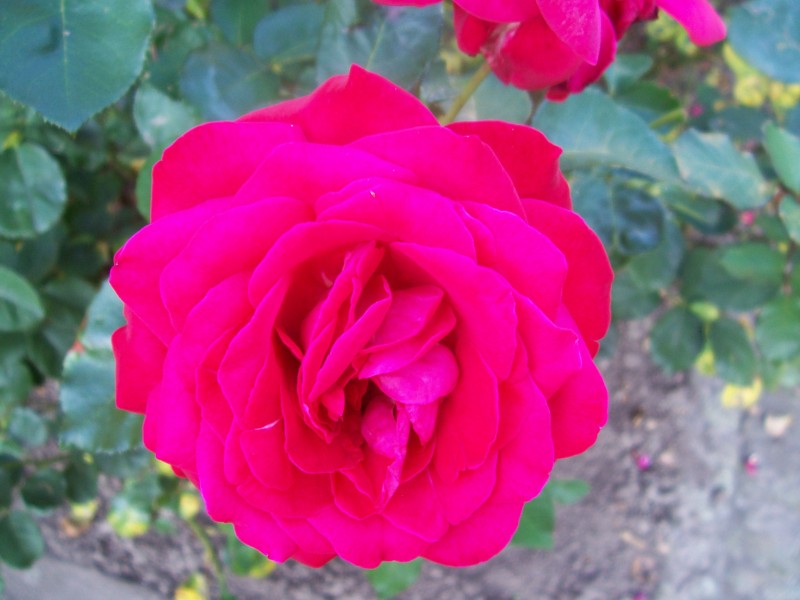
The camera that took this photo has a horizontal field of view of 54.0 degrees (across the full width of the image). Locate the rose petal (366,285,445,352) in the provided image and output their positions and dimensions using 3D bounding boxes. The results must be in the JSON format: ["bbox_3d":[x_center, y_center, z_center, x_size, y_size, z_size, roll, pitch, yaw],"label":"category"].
[{"bbox_3d":[0.002,0.004,0.183,0.018,0.017,0.011,18,32,-16],"label":"rose petal"}]

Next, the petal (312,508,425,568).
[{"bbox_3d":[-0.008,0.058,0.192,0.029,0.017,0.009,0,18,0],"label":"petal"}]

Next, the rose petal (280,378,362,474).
[{"bbox_3d":[-0.018,0.030,0.187,0.022,0.012,0.023,28,57,1],"label":"rose petal"}]

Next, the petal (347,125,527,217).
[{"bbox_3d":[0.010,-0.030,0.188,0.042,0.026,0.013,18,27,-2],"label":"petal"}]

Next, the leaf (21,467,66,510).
[{"bbox_3d":[-0.227,0.120,0.500,0.031,0.007,0.027,-33,60,-22],"label":"leaf"}]

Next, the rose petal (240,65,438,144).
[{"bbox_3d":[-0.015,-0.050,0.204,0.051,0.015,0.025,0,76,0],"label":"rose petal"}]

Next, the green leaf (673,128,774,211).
[{"bbox_3d":[0.143,-0.058,0.350,0.050,0.012,0.030,33,68,11],"label":"green leaf"}]

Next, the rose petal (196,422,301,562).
[{"bbox_3d":[-0.036,0.046,0.192,0.029,0.014,0.038,-41,91,12],"label":"rose petal"}]

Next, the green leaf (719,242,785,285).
[{"bbox_3d":[0.224,-0.023,0.500,0.043,0.010,0.027,5,69,2],"label":"green leaf"}]

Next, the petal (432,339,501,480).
[{"bbox_3d":[0.015,0.026,0.189,0.021,0.034,0.013,7,3,26],"label":"petal"}]

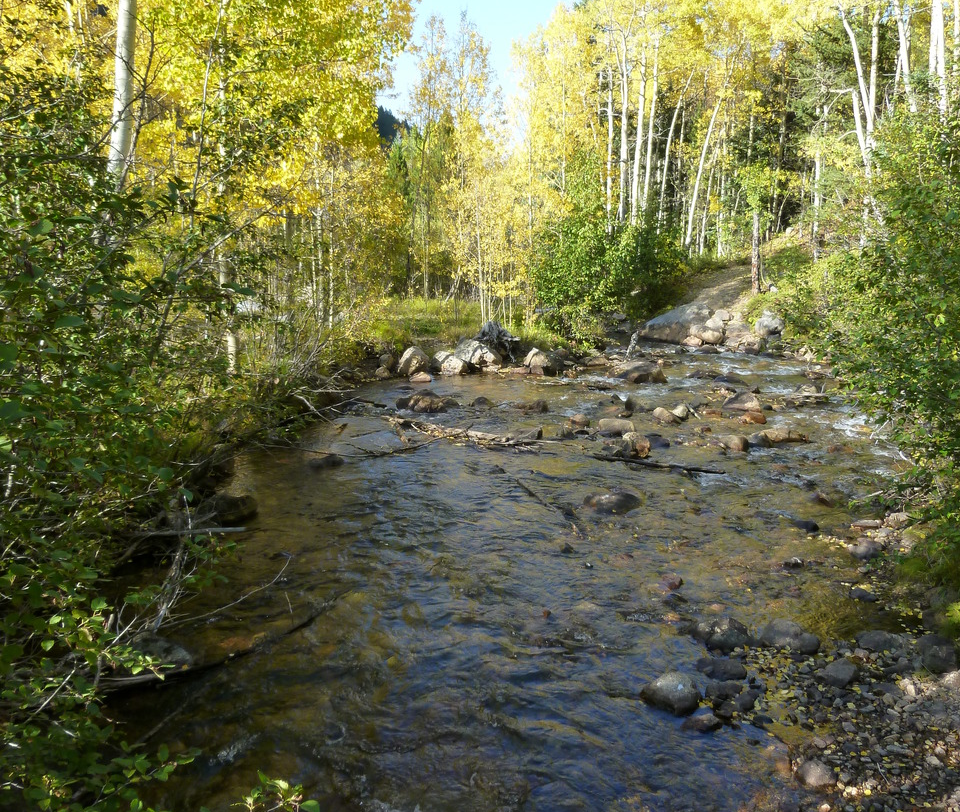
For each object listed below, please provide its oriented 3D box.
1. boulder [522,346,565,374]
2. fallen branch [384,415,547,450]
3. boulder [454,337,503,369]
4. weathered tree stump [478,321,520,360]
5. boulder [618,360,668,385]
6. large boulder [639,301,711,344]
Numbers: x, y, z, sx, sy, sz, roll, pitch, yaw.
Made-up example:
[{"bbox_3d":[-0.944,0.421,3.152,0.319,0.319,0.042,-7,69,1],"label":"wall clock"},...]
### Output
[{"bbox_3d":[1.835,-1.266,26.300,1.220,0.850,1.000,0,5,0],"label":"boulder"},{"bbox_3d":[-0.288,0.408,14.600,3.000,0.320,0.550,5,9,33],"label":"fallen branch"},{"bbox_3d":[-0.044,-1.548,27.000,1.380,0.950,1.100,0,5,0],"label":"boulder"},{"bbox_3d":[0.404,-1.420,20.200,0.960,0.840,0.800,0,8,0],"label":"weathered tree stump"},{"bbox_3d":[4.219,-0.844,24.000,1.220,0.620,1.000,0,5,0],"label":"boulder"},{"bbox_3d":[5.997,-2.559,28.500,2.200,1.200,1.700,0,8,0],"label":"large boulder"}]

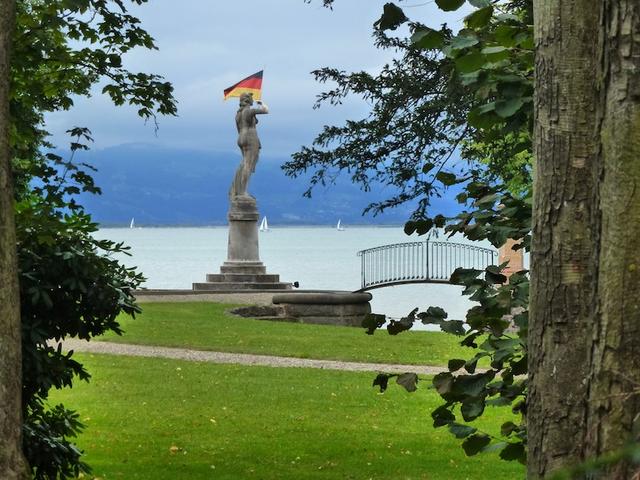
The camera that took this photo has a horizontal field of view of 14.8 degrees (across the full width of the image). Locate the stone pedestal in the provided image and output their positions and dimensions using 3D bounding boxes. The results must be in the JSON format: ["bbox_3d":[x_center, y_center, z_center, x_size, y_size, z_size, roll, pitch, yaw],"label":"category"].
[{"bbox_3d":[-1.904,0.053,61.000,2.400,2.333,2.400,0,0,2],"label":"stone pedestal"}]

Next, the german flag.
[{"bbox_3d":[-1.928,-3.844,61.200,0.970,0.732,0.250,0,0,0],"label":"german flag"}]

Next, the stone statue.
[{"bbox_3d":[-1.773,-2.332,61.000,0.800,2.594,0.750,0,0,41],"label":"stone statue"}]

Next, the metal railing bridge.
[{"bbox_3d":[2.599,0.610,59.500,3.380,1.235,1.200,0,0,4],"label":"metal railing bridge"}]

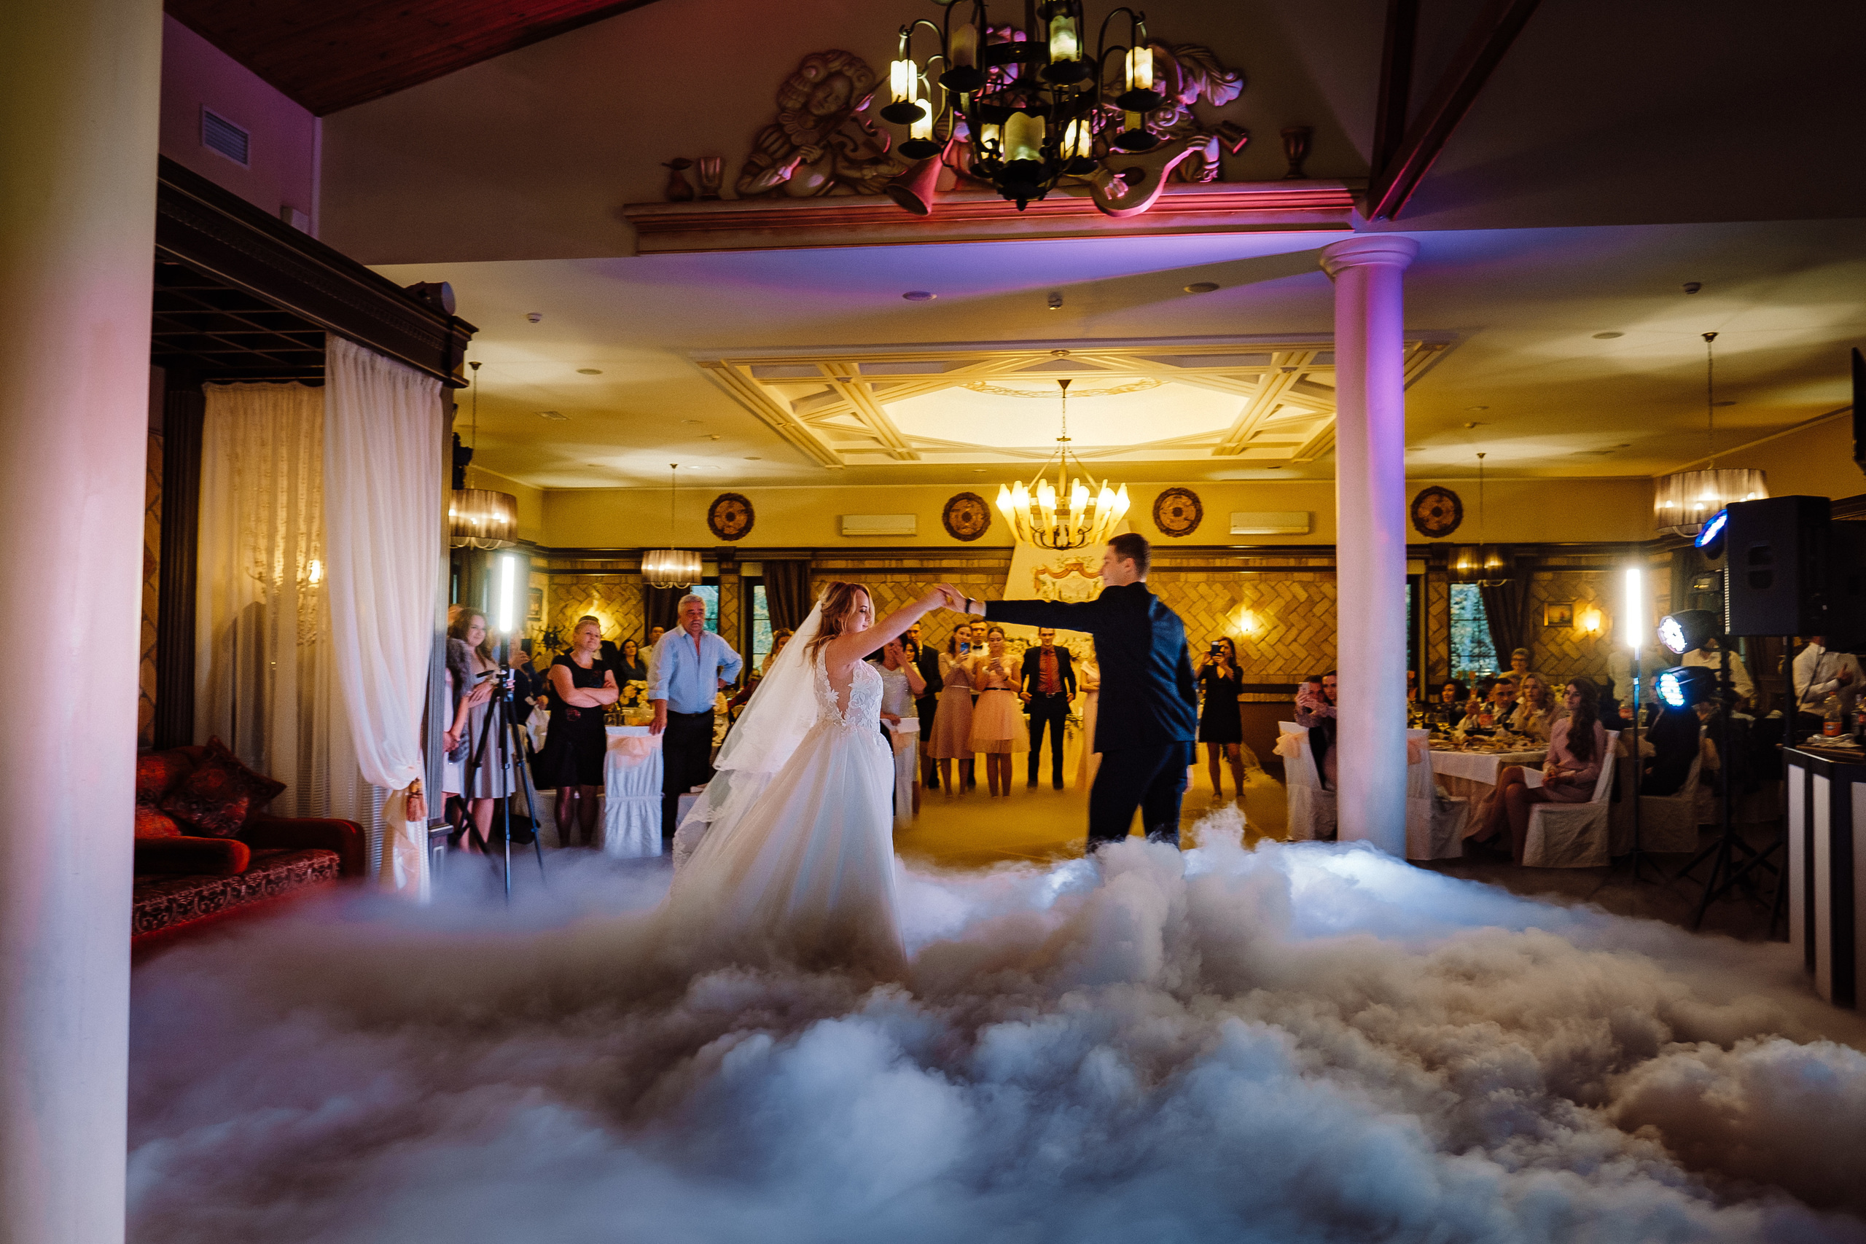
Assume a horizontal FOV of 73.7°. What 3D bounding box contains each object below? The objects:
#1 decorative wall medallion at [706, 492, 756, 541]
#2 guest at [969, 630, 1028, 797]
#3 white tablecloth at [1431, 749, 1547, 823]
[{"bbox_3d":[-2.567,-1.343,15.818,0.620,0.620,0.060,0,-2,6],"label":"decorative wall medallion"},{"bbox_3d":[0.633,0.890,12.222,0.560,1.637,0.450,0,-2,2],"label":"guest"},{"bbox_3d":[4.048,1.301,9.411,1.450,0.760,1.450,2,-3,-35],"label":"white tablecloth"}]

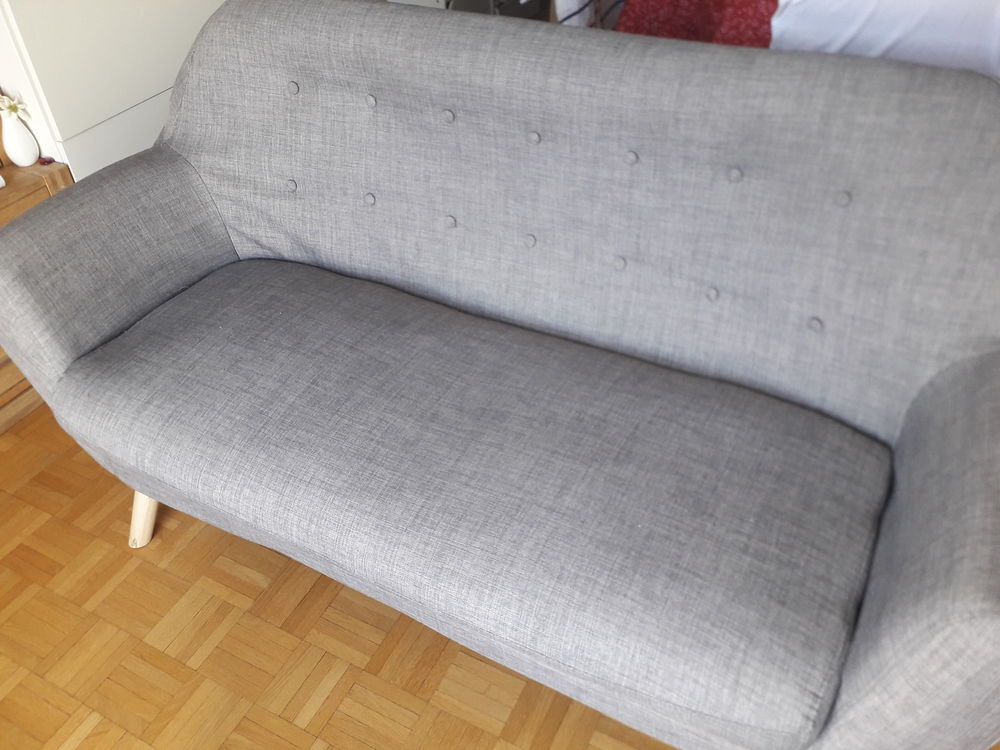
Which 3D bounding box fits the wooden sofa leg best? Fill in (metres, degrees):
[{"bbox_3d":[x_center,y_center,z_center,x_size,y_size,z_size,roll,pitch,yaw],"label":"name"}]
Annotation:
[{"bbox_3d":[-0.646,0.249,1.421,0.042,0.164,0.042,30,33,9],"label":"wooden sofa leg"}]

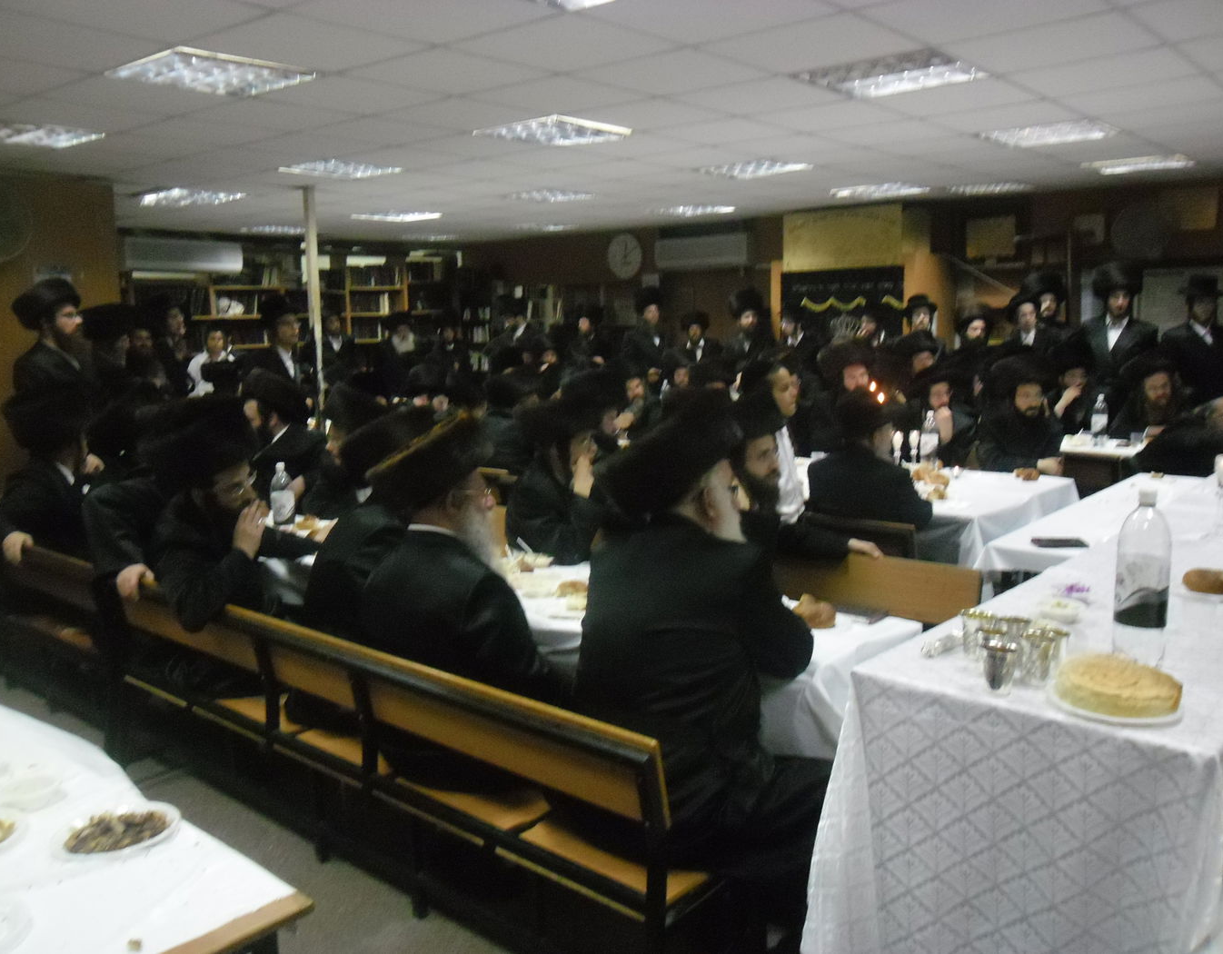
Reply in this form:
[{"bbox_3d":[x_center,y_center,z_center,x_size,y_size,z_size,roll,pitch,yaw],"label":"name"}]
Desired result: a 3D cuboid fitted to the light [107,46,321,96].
[{"bbox_3d":[-1.475,-1.484,3.653,0.580,0.070,0.580,8,13,40],"label":"light"}]

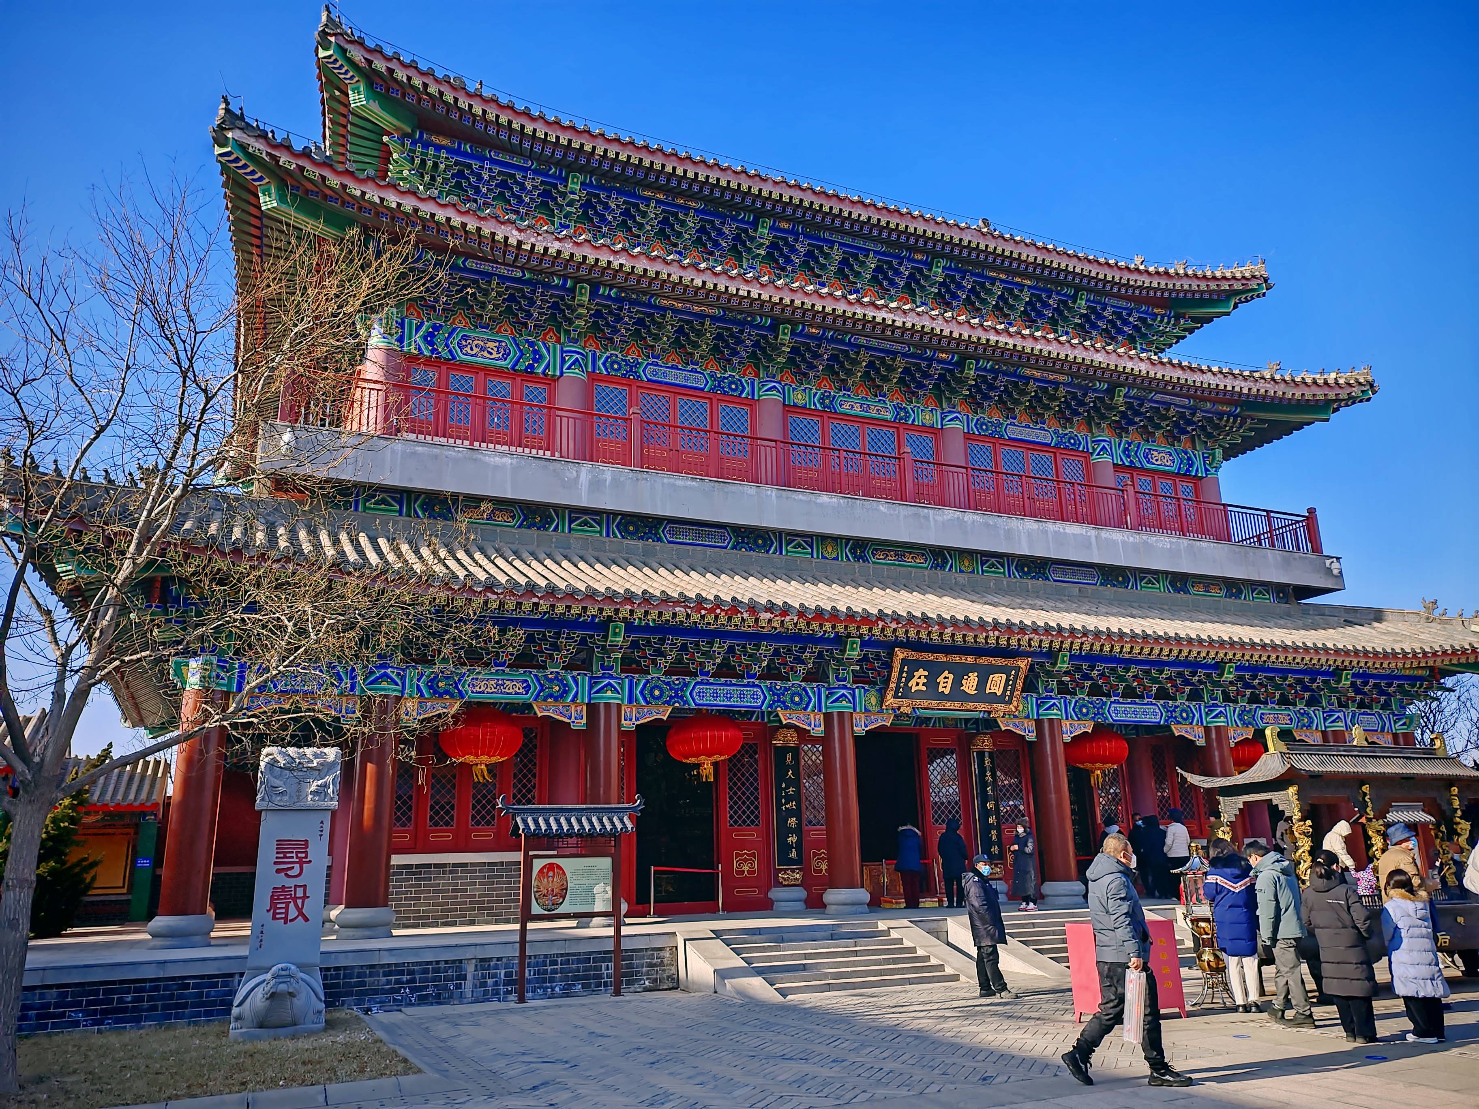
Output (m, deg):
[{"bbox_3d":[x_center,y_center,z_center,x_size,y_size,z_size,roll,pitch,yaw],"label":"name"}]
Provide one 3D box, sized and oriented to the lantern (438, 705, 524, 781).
[{"bbox_3d":[-4.471,3.274,19.993,1.440,1.250,1.440,6,-17,-24],"label":"lantern"}]

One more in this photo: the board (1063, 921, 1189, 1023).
[{"bbox_3d":[3.942,4.243,11.726,1.122,0.955,0.240,-1,-15,-4],"label":"board"}]

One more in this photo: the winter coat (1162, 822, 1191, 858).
[{"bbox_3d":[8.579,5.598,22.600,0.520,0.750,0.360,6,-17,-25],"label":"winter coat"}]

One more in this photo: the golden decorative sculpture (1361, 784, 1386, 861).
[{"bbox_3d":[8.271,3.658,15.064,0.220,1.305,0.220,5,-17,-24],"label":"golden decorative sculpture"}]

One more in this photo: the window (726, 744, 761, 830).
[{"bbox_3d":[0.105,4.672,23.379,0.710,1.695,0.080,6,-17,-24],"label":"window"}]

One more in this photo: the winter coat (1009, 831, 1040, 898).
[{"bbox_3d":[5.146,5.658,21.135,0.450,1.207,0.480,8,-18,-32],"label":"winter coat"}]

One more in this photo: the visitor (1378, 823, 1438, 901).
[{"bbox_3d":[6.788,3.617,11.566,0.450,1.800,0.550,12,-20,-40],"label":"visitor"}]

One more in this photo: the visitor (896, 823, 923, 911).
[{"bbox_3d":[3.463,6.353,23.565,0.520,1.641,0.420,4,-16,-20],"label":"visitor"}]

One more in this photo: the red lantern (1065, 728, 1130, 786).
[{"bbox_3d":[8.030,4.545,25.878,1.450,1.282,1.450,-2,-15,0],"label":"red lantern"}]

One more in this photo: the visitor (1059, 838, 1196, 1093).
[{"bbox_3d":[2.799,2.955,8.499,0.880,1.716,0.560,-1,-15,0],"label":"visitor"}]

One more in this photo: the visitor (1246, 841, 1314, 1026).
[{"bbox_3d":[5.415,3.769,11.625,0.500,1.735,0.460,8,-18,-32],"label":"visitor"}]

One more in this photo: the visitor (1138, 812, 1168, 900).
[{"bbox_3d":[8.633,6.346,24.267,0.500,1.715,0.360,-5,-16,10],"label":"visitor"}]

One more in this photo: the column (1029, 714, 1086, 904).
[{"bbox_3d":[6.481,5.214,23.423,0.880,3.612,0.880,6,-17,-24],"label":"column"}]

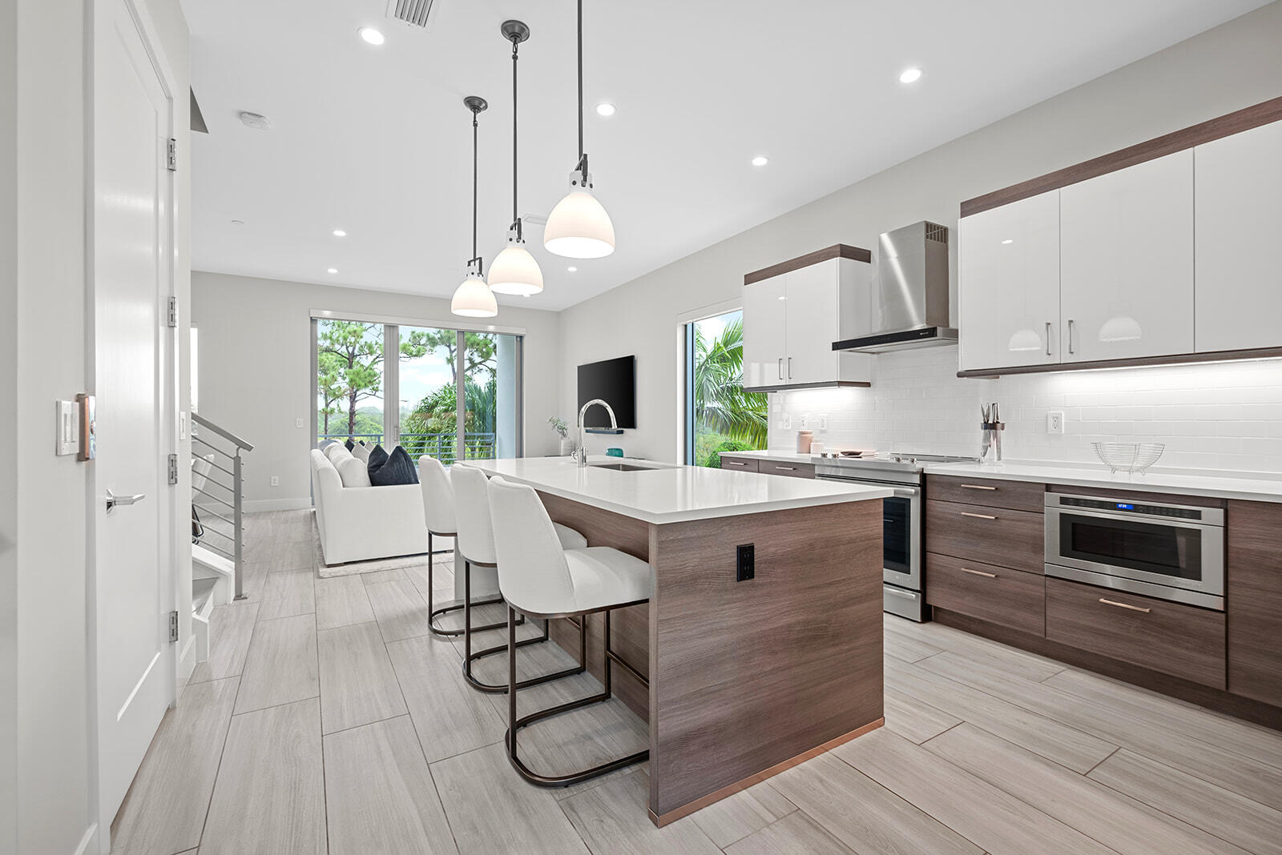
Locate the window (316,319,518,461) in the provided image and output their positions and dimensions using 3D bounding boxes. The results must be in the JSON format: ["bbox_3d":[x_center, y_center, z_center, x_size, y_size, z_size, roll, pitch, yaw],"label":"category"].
[{"bbox_3d":[-3.304,-0.212,8.300,3.100,2.675,0.120,0,0,-32],"label":"window"}]

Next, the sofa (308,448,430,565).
[{"bbox_3d":[-2.950,0.678,5.884,1.100,0.855,3.210,0,1,-32],"label":"sofa"}]

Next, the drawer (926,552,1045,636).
[{"bbox_3d":[2.027,0.876,2.986,0.500,0.307,0.594,0,1,-31],"label":"drawer"}]

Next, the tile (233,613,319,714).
[{"bbox_3d":[-1.825,1.161,2.728,0.302,0.010,1.179,0,1,-32],"label":"tile"}]

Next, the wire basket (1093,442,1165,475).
[{"bbox_3d":[2.468,0.163,2.712,0.270,0.158,0.270,0,0,-32],"label":"wire basket"}]

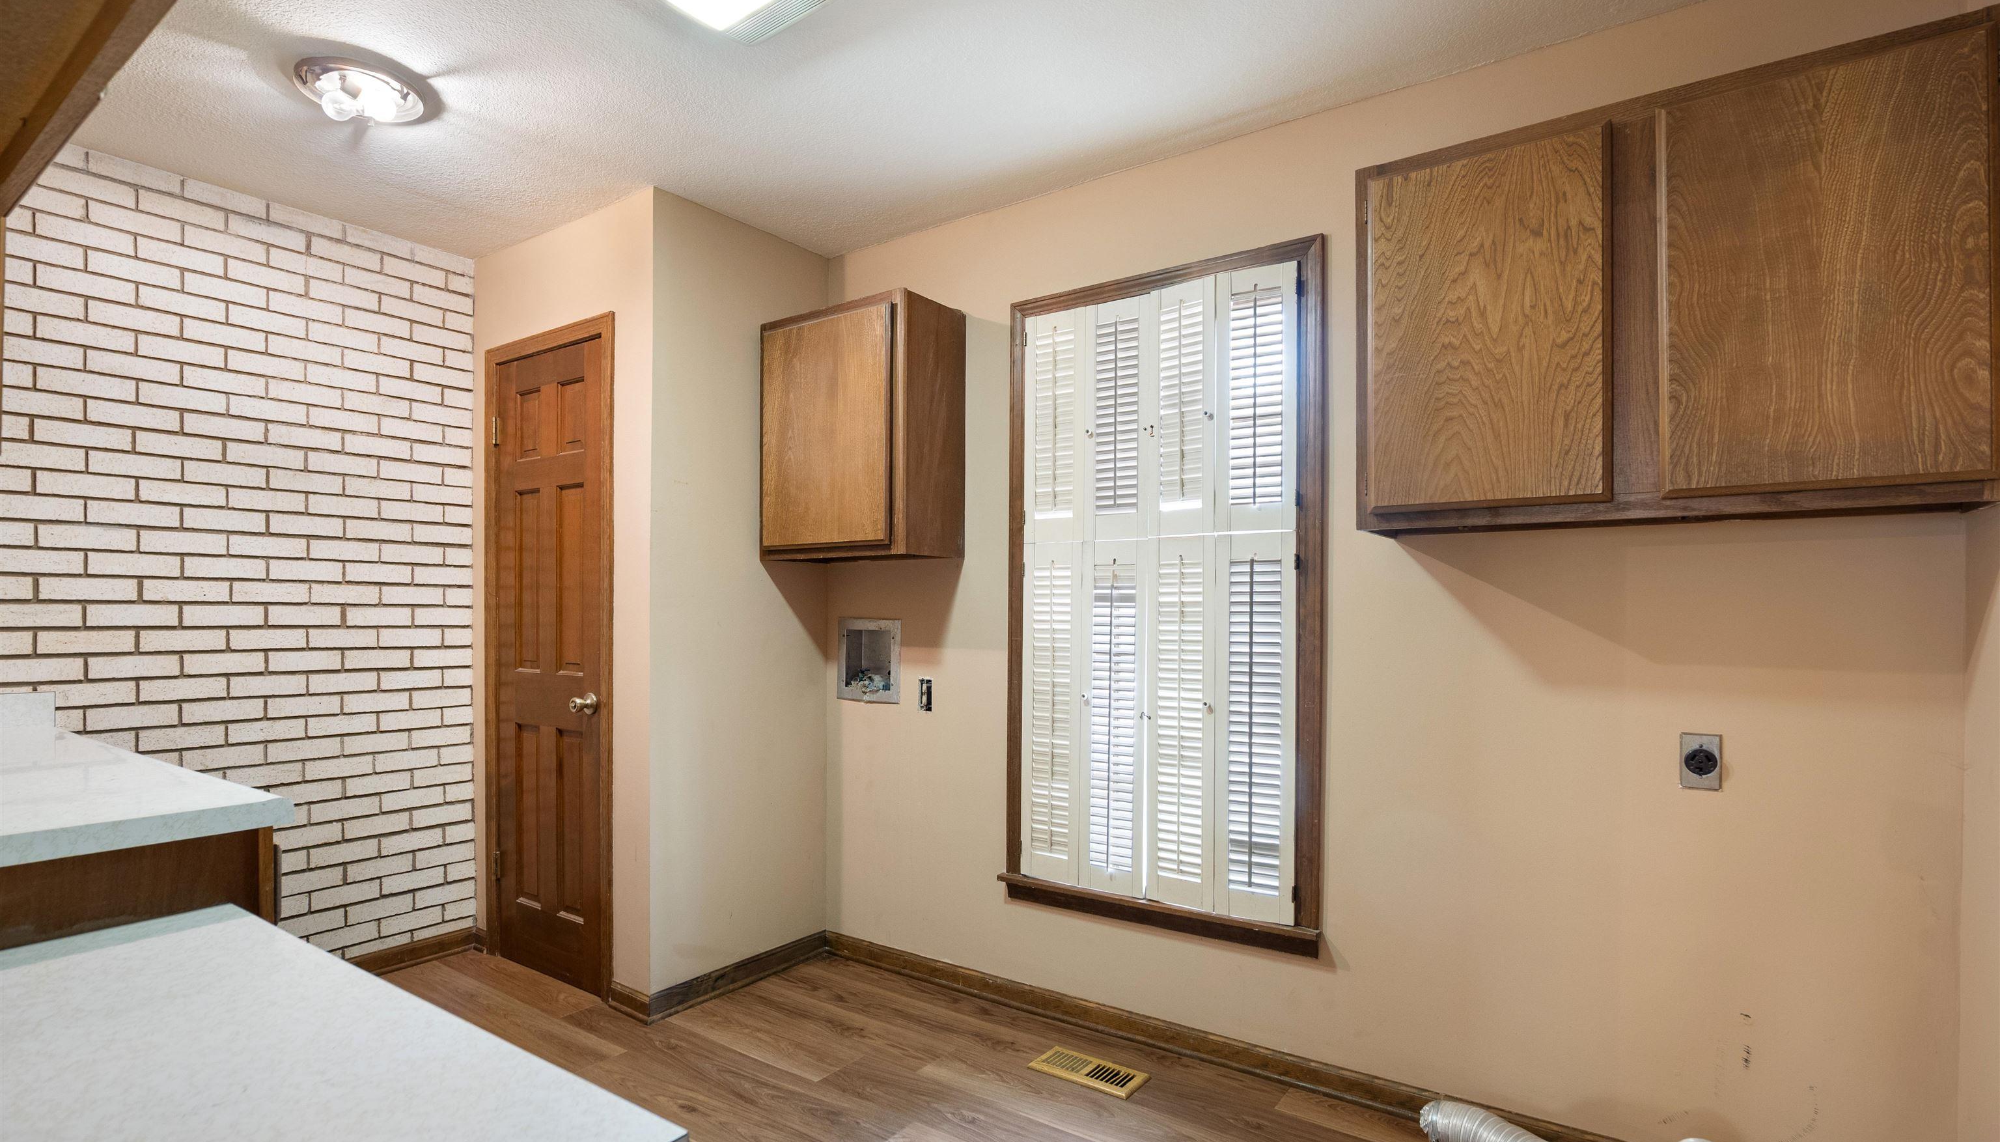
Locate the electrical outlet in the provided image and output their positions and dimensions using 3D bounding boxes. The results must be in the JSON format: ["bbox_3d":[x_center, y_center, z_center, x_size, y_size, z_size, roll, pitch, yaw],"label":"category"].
[{"bbox_3d":[1.424,0.389,1.804,0.070,0.118,0.015,-1,-2,34],"label":"electrical outlet"}]

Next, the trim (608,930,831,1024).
[{"bbox_3d":[-0.884,1.279,2.888,0.219,0.089,0.729,-1,-2,34],"label":"trim"}]

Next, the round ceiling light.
[{"bbox_3d":[-1.509,-1.113,2.096,0.271,0.091,0.271,-1,-2,34],"label":"round ceiling light"}]

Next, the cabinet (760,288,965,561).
[{"bbox_3d":[-0.454,-0.430,2.894,0.612,0.785,0.319,-1,-2,34],"label":"cabinet"}]

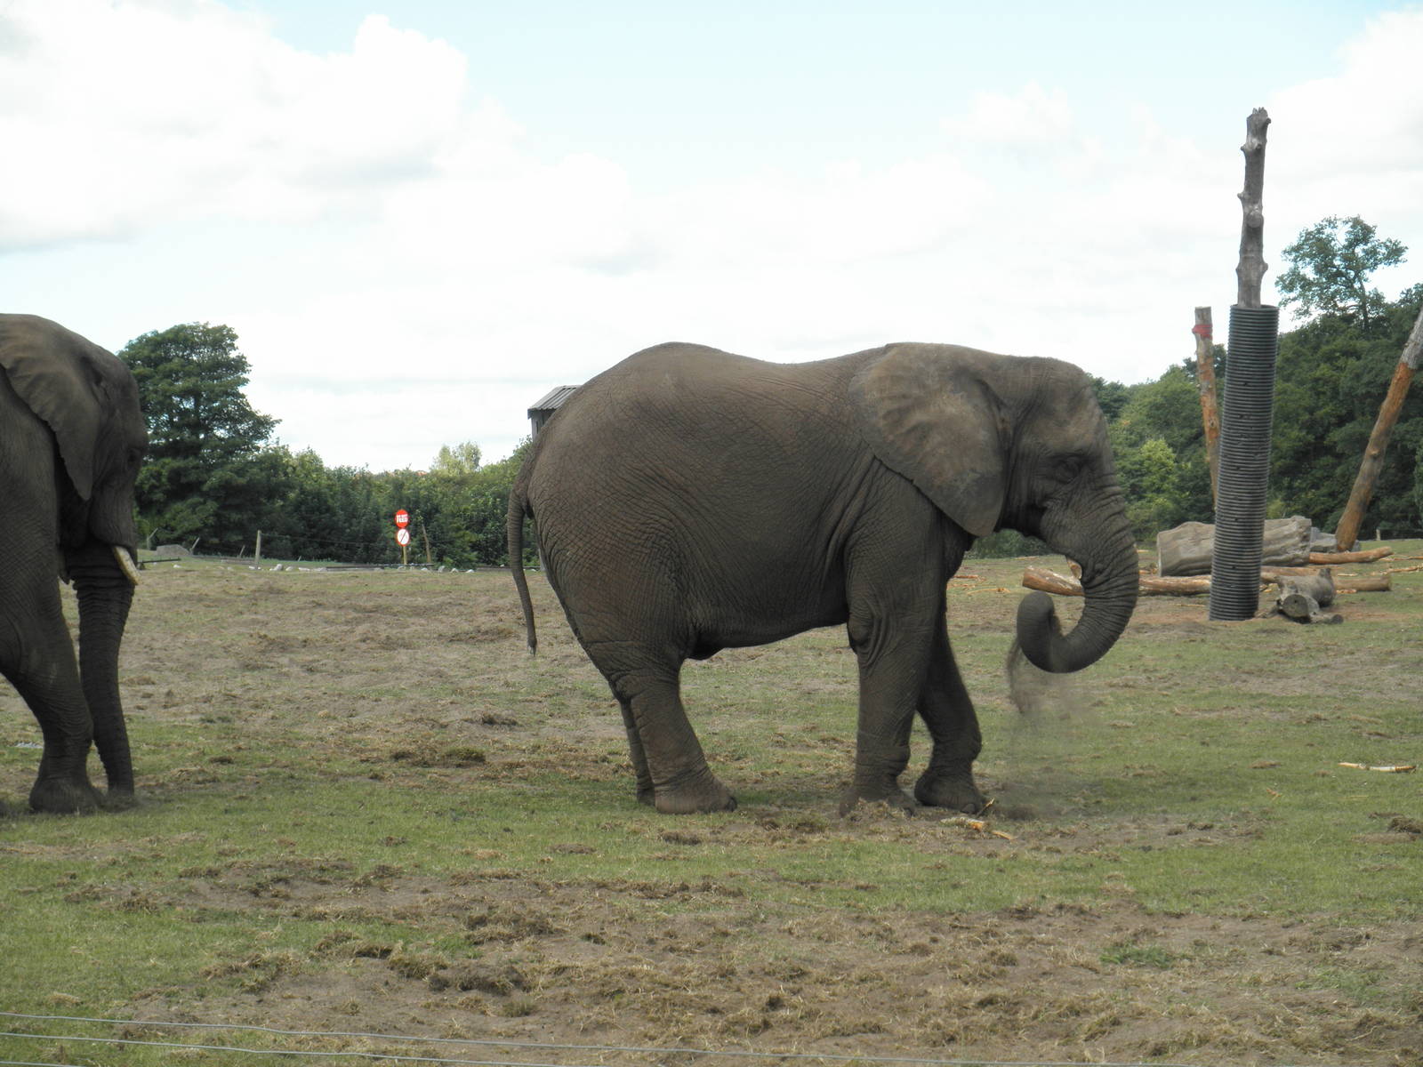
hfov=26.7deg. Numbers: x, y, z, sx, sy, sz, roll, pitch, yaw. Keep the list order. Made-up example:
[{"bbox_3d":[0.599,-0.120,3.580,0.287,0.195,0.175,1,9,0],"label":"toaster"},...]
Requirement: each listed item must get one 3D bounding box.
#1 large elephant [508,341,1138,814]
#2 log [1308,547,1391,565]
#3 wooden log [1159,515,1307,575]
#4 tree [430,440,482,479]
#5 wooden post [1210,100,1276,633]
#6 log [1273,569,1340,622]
[{"bbox_3d":[0.630,0.252,17.000,3.580,2.640,1.400,-1,1,7],"label":"large elephant"},{"bbox_3d":[10.952,0.395,52.000,1.900,0.270,0.280,-1,1,-6],"label":"log"},{"bbox_3d":[8.724,0.213,50.000,2.600,0.900,0.900,-1,1,1],"label":"wooden log"},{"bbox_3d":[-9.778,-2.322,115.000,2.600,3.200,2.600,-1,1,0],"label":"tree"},{"bbox_3d":[7.179,-2.273,40.500,0.660,6.950,0.660,2,1,0],"label":"wooden post"},{"bbox_3d":[8.035,0.848,40.500,0.650,0.650,2.000,-1,1,18],"label":"log"}]

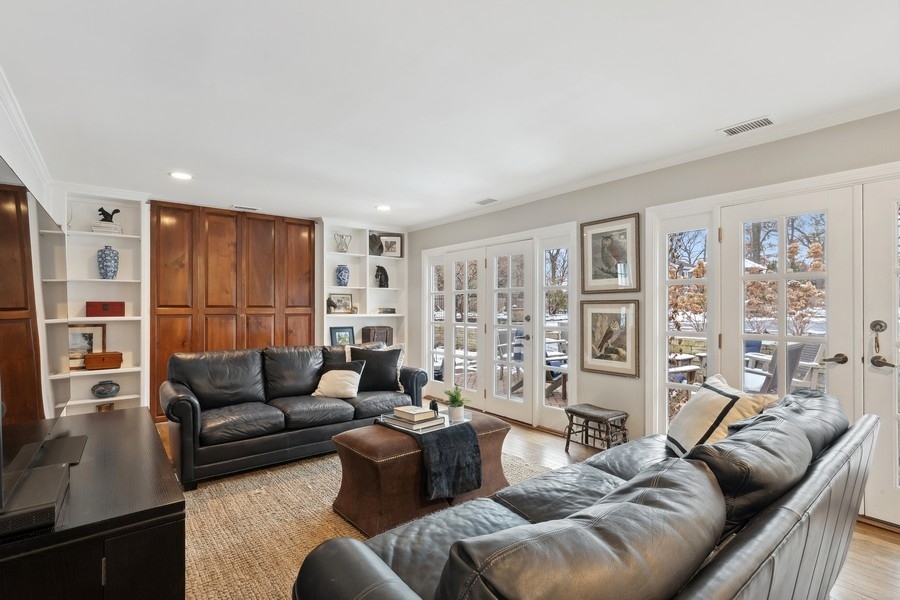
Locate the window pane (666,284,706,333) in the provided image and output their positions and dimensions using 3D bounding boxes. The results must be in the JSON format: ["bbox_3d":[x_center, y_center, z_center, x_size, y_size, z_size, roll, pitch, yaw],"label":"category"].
[{"bbox_3d":[1.853,0.067,3.122,0.025,0.362,0.277,0,-1,-39],"label":"window pane"}]

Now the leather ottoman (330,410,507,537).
[{"bbox_3d":[-0.158,1.130,2.798,1.110,0.500,0.580,0,0,-39],"label":"leather ottoman"}]

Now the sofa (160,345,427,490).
[{"bbox_3d":[-1.367,0.896,3.779,2.170,0.900,0.950,0,-1,-38],"label":"sofa"}]

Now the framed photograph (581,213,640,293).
[{"bbox_3d":[1.435,-0.400,3.632,0.035,0.680,0.570,0,0,-38],"label":"framed photograph"}]

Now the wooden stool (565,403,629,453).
[{"bbox_3d":[1.295,1.180,3.535,0.310,0.405,0.450,0,0,-38],"label":"wooden stool"}]

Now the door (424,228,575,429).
[{"bbox_3d":[0.427,0.330,4.989,0.100,2.100,2.660,0,0,-38],"label":"door"}]

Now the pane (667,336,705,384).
[{"bbox_3d":[1.853,0.477,3.119,0.025,0.367,0.277,0,-1,-39],"label":"pane"}]

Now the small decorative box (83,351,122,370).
[{"bbox_3d":[-3.764,0.647,4.351,0.300,0.178,0.180,0,0,-38],"label":"small decorative box"}]

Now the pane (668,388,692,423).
[{"bbox_3d":[1.865,0.911,3.143,0.020,0.374,0.283,0,0,-38],"label":"pane"}]

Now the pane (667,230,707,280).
[{"bbox_3d":[1.854,-0.345,3.125,0.025,0.369,0.277,0,-1,-39],"label":"pane"}]

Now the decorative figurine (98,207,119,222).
[{"bbox_3d":[-3.685,-0.928,4.330,0.190,0.170,0.060,0,0,-38],"label":"decorative figurine"}]

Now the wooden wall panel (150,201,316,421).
[{"bbox_3d":[-2.593,0.137,4.969,1.820,2.430,0.060,0,-1,-39],"label":"wooden wall panel"}]

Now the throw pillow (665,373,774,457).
[{"bbox_3d":[1.420,0.672,2.140,0.190,0.520,0.540,31,5,9],"label":"throw pillow"}]

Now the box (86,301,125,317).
[{"bbox_3d":[-3.473,0.094,4.046,0.290,0.147,0.180,0,-1,-39],"label":"box"}]

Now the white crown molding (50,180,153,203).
[{"bbox_3d":[-3.377,-1.055,3.898,0.740,0.100,0.090,0,-1,-39],"label":"white crown molding"}]

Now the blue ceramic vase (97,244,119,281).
[{"bbox_3d":[-3.699,-0.410,4.320,0.185,0.385,0.185,0,0,-38],"label":"blue ceramic vase"}]

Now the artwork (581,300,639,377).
[{"bbox_3d":[1.412,0.335,3.559,0.030,0.657,0.540,0,0,-38],"label":"artwork"}]

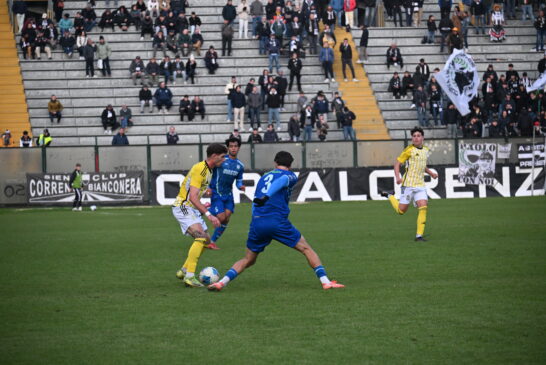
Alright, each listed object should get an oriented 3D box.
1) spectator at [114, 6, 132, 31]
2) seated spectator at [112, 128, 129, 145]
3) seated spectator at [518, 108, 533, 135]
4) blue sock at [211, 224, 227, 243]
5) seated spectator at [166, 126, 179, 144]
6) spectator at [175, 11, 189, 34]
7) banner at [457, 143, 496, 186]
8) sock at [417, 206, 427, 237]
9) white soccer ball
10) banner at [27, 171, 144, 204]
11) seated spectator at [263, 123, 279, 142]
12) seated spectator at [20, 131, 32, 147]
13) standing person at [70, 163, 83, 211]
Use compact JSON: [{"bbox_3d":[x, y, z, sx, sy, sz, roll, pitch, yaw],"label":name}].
[{"bbox_3d":[-6.339,-6.913,125.500,0.680,1.100,0.760,-1,0,-8],"label":"spectator"},{"bbox_3d":[-5.920,-1.523,114.900,0.600,1.170,0.720,-1,0,-8],"label":"seated spectator"},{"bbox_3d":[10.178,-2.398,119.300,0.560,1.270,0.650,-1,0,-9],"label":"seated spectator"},{"bbox_3d":[-0.798,0.755,43.800,0.120,0.125,0.380,1,-45,-40],"label":"blue sock"},{"bbox_3d":[-3.859,-1.587,114.000,0.500,1.120,0.720,-1,0,-6],"label":"seated spectator"},{"bbox_3d":[-3.870,-6.675,125.200,0.600,1.160,0.740,-1,0,-8],"label":"spectator"},{"bbox_3d":[7.808,-0.706,113.000,1.420,1.570,0.030,-1,0,-7],"label":"banner"},{"bbox_3d":[2.271,0.593,45.200,0.120,0.430,0.130,-1,11,-35],"label":"sock"},{"bbox_3d":[-0.696,1.037,32.500,0.220,0.220,0.220,-1,0,0],"label":"white soccer ball"},{"bbox_3d":[-7.214,0.200,114.000,4.480,1.160,0.050,-1,0,-9],"label":"banner"},{"bbox_3d":[-0.087,-1.689,117.600,0.580,1.250,0.720,-1,0,-9],"label":"seated spectator"},{"bbox_3d":[-9.452,-1.410,113.400,0.500,1.120,0.720,-1,0,-6],"label":"seated spectator"},{"bbox_3d":[-6.971,0.172,105.000,0.520,1.670,0.360,-1,0,-30],"label":"standing person"}]

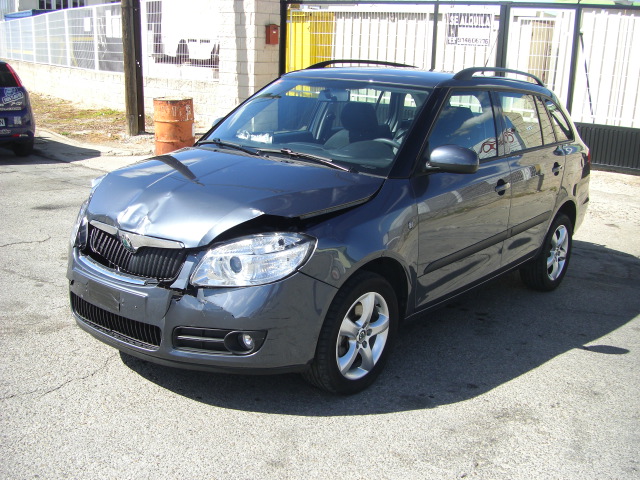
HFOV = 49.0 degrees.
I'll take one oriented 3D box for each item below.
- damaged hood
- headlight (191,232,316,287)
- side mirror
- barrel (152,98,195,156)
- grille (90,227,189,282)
[{"bbox_3d":[-0.481,-0.228,3.354,1.420,0.300,1.000,14,17,36],"label":"damaged hood"},{"bbox_3d":[-0.264,0.079,2.804,0.400,0.240,0.330,14,17,36],"label":"headlight"},{"bbox_3d":[0.642,-0.387,3.412,0.250,0.130,0.130,14,17,36],"label":"side mirror"},{"bbox_3d":[-2.188,-1.664,10.551,0.590,0.890,0.590,-2,13,-11],"label":"barrel"},{"bbox_3d":[-0.817,0.038,2.997,0.640,0.180,0.130,14,17,36],"label":"grille"}]

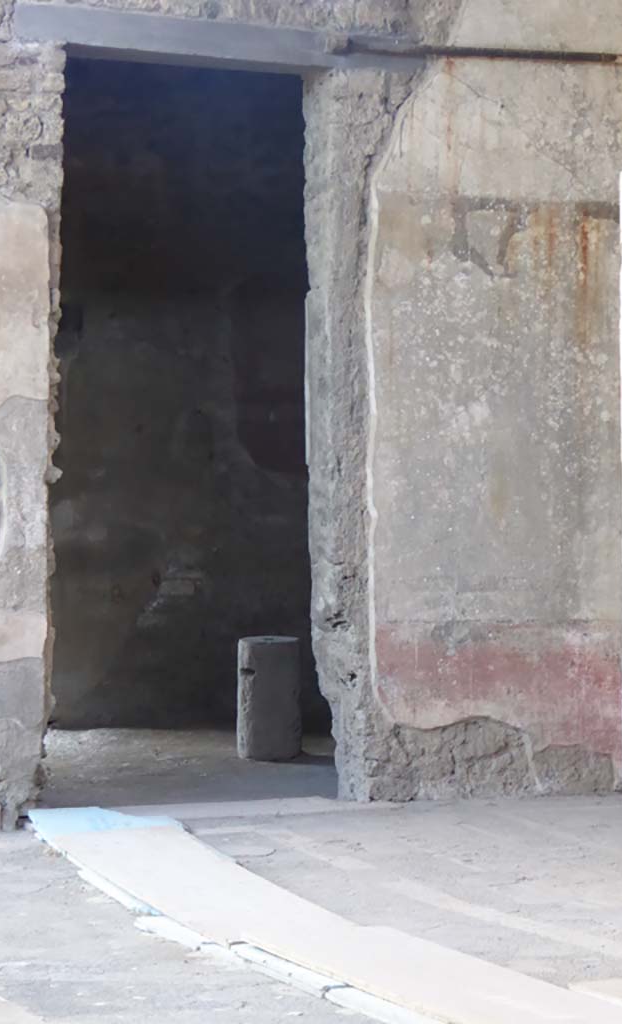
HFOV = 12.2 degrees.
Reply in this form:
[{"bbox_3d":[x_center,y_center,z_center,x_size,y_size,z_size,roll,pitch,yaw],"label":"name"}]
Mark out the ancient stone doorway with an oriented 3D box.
[{"bbox_3d":[-0.533,-0.325,11.934,1.254,3.048,0.360,0,2,-23],"label":"ancient stone doorway"}]

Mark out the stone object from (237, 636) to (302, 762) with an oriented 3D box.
[{"bbox_3d":[-0.191,0.866,13.467,0.290,0.551,0.290,0,2,0],"label":"stone object"}]

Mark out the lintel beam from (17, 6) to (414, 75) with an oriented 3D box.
[{"bbox_3d":[-0.416,-1.927,11.924,1.792,0.180,0.360,0,2,-23],"label":"lintel beam"}]

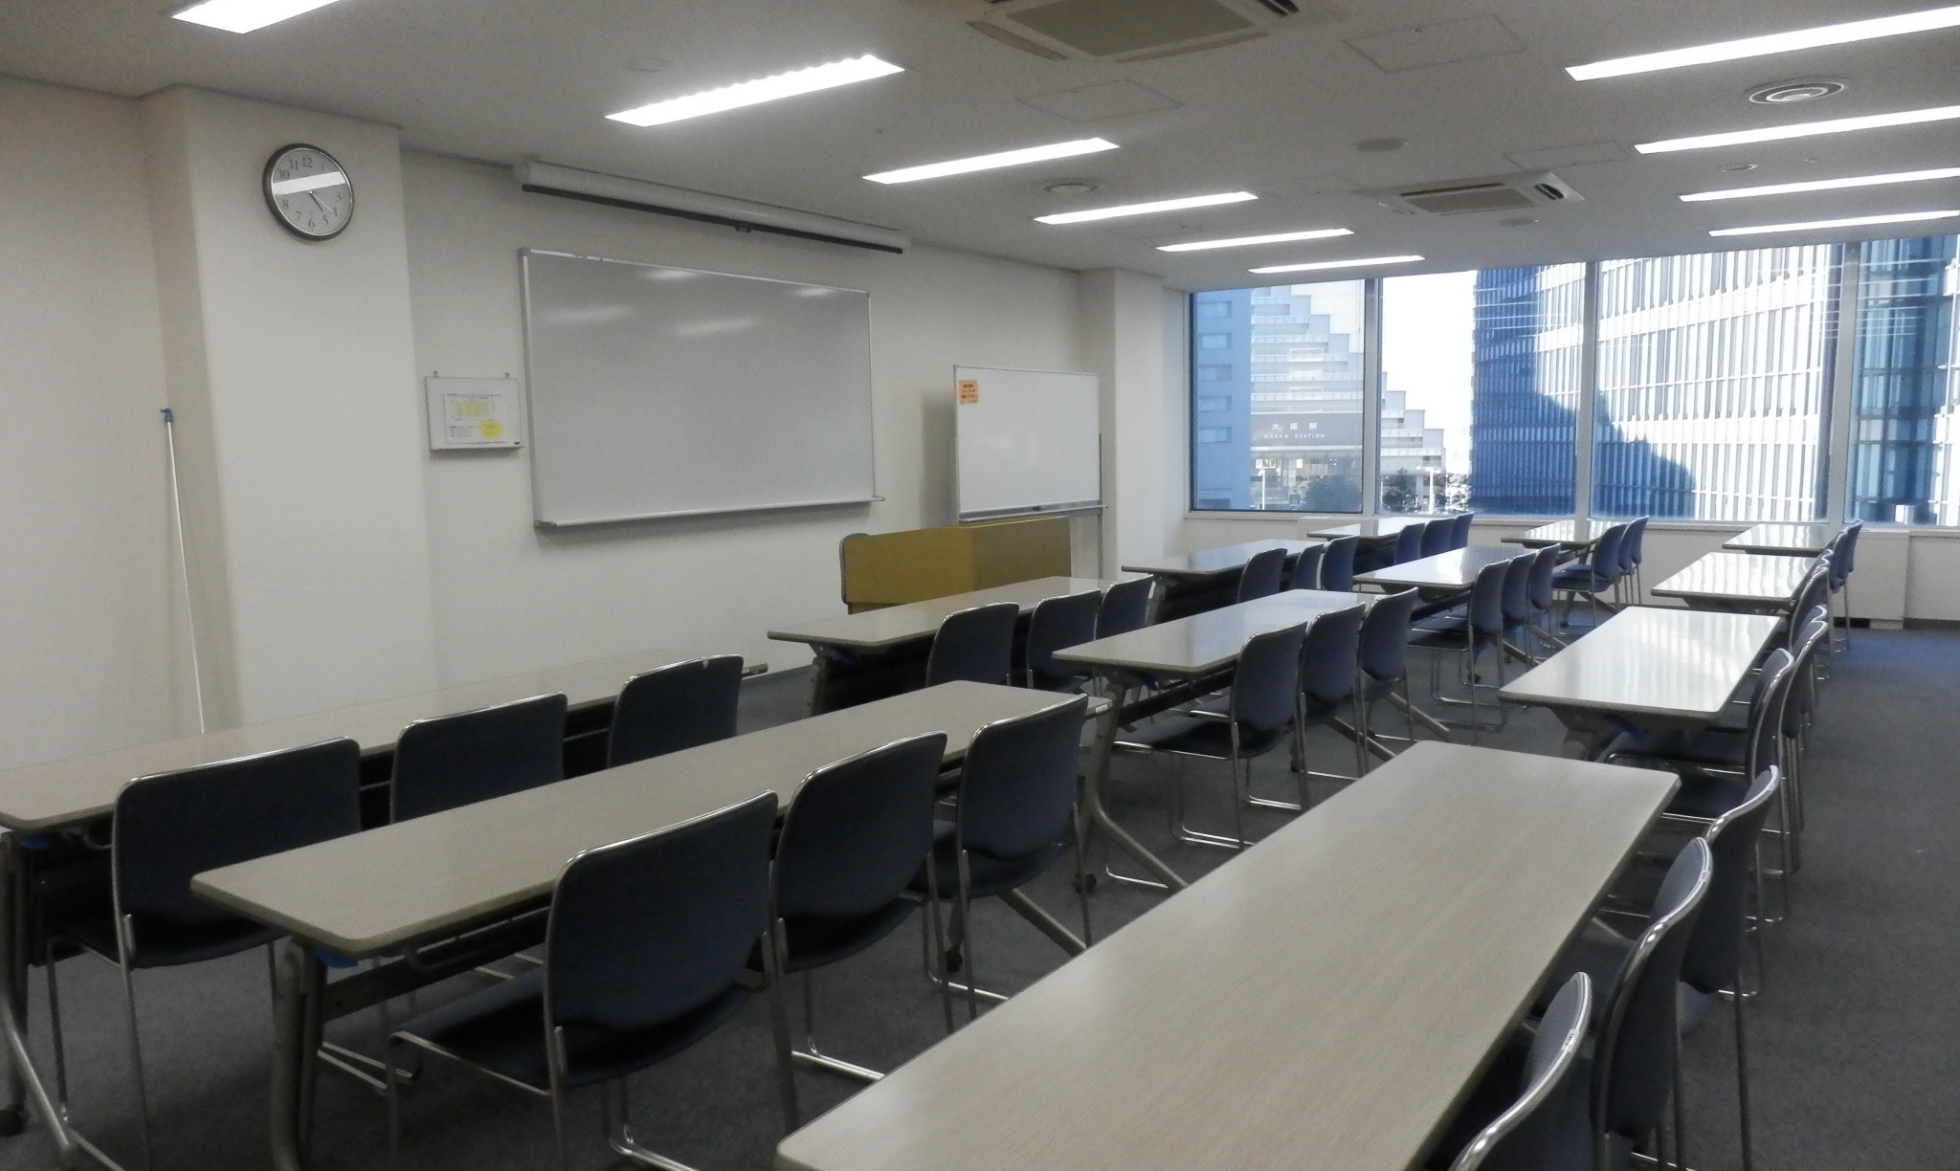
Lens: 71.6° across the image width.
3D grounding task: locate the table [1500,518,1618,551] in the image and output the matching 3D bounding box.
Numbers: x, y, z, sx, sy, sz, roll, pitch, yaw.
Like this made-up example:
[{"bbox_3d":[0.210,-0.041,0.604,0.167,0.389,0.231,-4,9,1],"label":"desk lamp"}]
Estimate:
[{"bbox_3d":[3.568,0.025,8.154,0.460,0.710,1.800,3,7,33],"label":"table"}]

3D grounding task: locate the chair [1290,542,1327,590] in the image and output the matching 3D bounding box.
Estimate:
[{"bbox_3d":[1.456,0.171,6.897,0.510,0.760,0.500,3,7,34],"label":"chair"}]

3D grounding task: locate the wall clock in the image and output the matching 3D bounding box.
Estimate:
[{"bbox_3d":[-2.410,-1.410,4.872,0.045,0.330,0.330,3,7,34],"label":"wall clock"}]

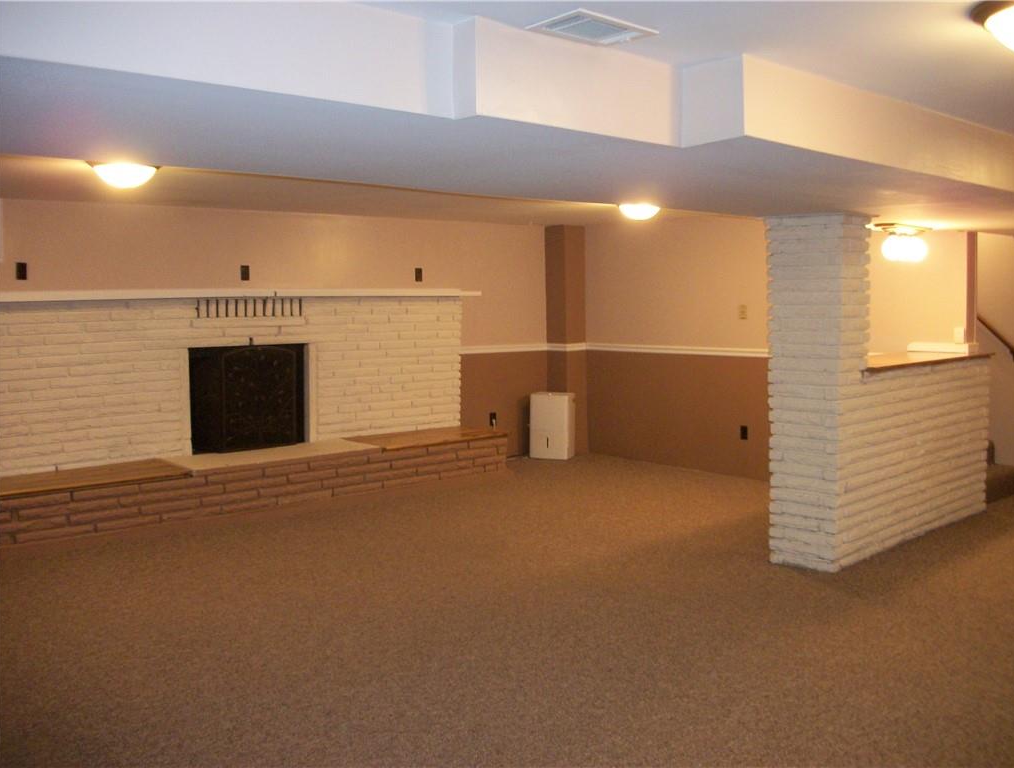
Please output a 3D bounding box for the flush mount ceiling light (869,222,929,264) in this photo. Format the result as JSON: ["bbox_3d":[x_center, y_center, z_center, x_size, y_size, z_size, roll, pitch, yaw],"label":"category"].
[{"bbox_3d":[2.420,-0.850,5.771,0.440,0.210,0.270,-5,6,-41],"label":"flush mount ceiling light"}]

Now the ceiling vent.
[{"bbox_3d":[0.222,-0.903,2.414,0.305,0.025,0.200,-5,6,-41],"label":"ceiling vent"}]

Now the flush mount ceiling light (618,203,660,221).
[{"bbox_3d":[0.938,-1.227,6.728,0.350,0.130,0.350,-1,5,0],"label":"flush mount ceiling light"}]

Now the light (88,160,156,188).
[{"bbox_3d":[-1.767,-0.969,4.379,0.350,0.130,0.350,-5,6,-41],"label":"light"}]

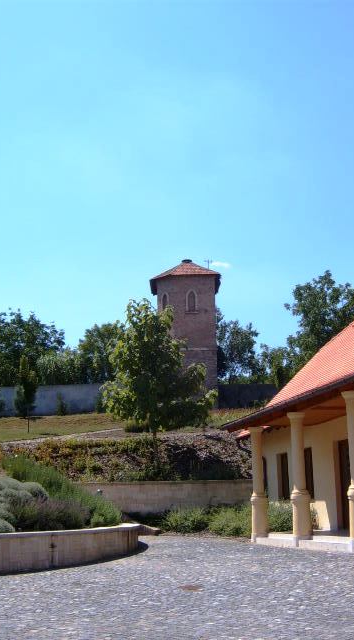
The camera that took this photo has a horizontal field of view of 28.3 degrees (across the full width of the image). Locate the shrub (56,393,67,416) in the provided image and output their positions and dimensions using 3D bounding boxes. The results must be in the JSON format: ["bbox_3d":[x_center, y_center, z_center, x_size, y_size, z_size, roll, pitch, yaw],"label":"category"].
[{"bbox_3d":[-8.087,5.913,49.196,0.840,1.687,0.840,3,-16,-9],"label":"shrub"}]

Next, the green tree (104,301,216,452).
[{"bbox_3d":[-0.709,2.141,28.453,4.400,6.127,4.268,0,-15,-1],"label":"green tree"}]

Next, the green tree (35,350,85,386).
[{"bbox_3d":[-9.771,4.467,58.930,4.194,4.260,3.984,3,-16,-9],"label":"green tree"}]

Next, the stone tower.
[{"bbox_3d":[0.573,0.792,53.718,4.678,11.680,4.678,5,-16,-16],"label":"stone tower"}]

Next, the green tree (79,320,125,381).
[{"bbox_3d":[-6.672,3.483,61.275,4.012,6.767,4.012,2,-15,-6],"label":"green tree"}]

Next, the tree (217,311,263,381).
[{"bbox_3d":[5.468,2.778,61.469,4.199,7.885,4.199,-1,-15,5],"label":"tree"}]

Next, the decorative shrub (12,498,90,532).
[{"bbox_3d":[-2.116,3.269,11.754,1.305,0.548,1.109,3,-16,-9],"label":"decorative shrub"}]

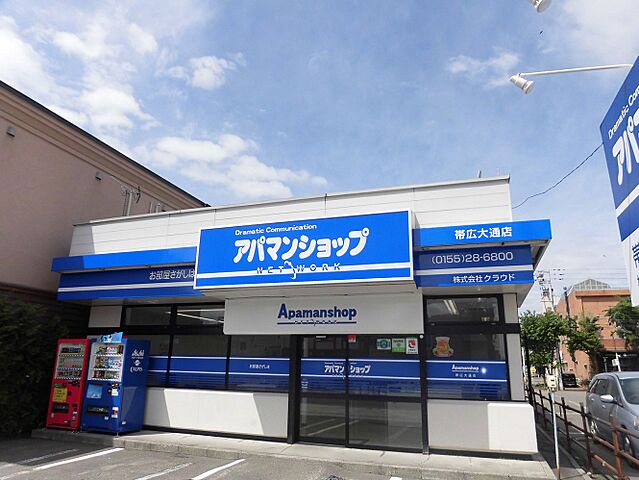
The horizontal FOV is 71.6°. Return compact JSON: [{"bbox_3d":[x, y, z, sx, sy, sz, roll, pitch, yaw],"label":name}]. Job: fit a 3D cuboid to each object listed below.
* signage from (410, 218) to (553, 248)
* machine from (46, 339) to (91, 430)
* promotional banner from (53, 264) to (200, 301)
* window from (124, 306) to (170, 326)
[{"bbox_3d":[2.451,-0.070,6.811,1.970,0.295,0.130,-4,-16,18],"label":"signage"},{"bbox_3d":[-5.196,3.120,9.648,0.892,1.830,0.700,-4,-17,19],"label":"machine"},{"bbox_3d":[-3.906,0.904,9.160,3.680,0.600,0.120,-4,-16,18],"label":"promotional banner"},{"bbox_3d":[-3.804,1.693,9.847,1.290,0.460,0.100,-4,-16,18],"label":"window"}]

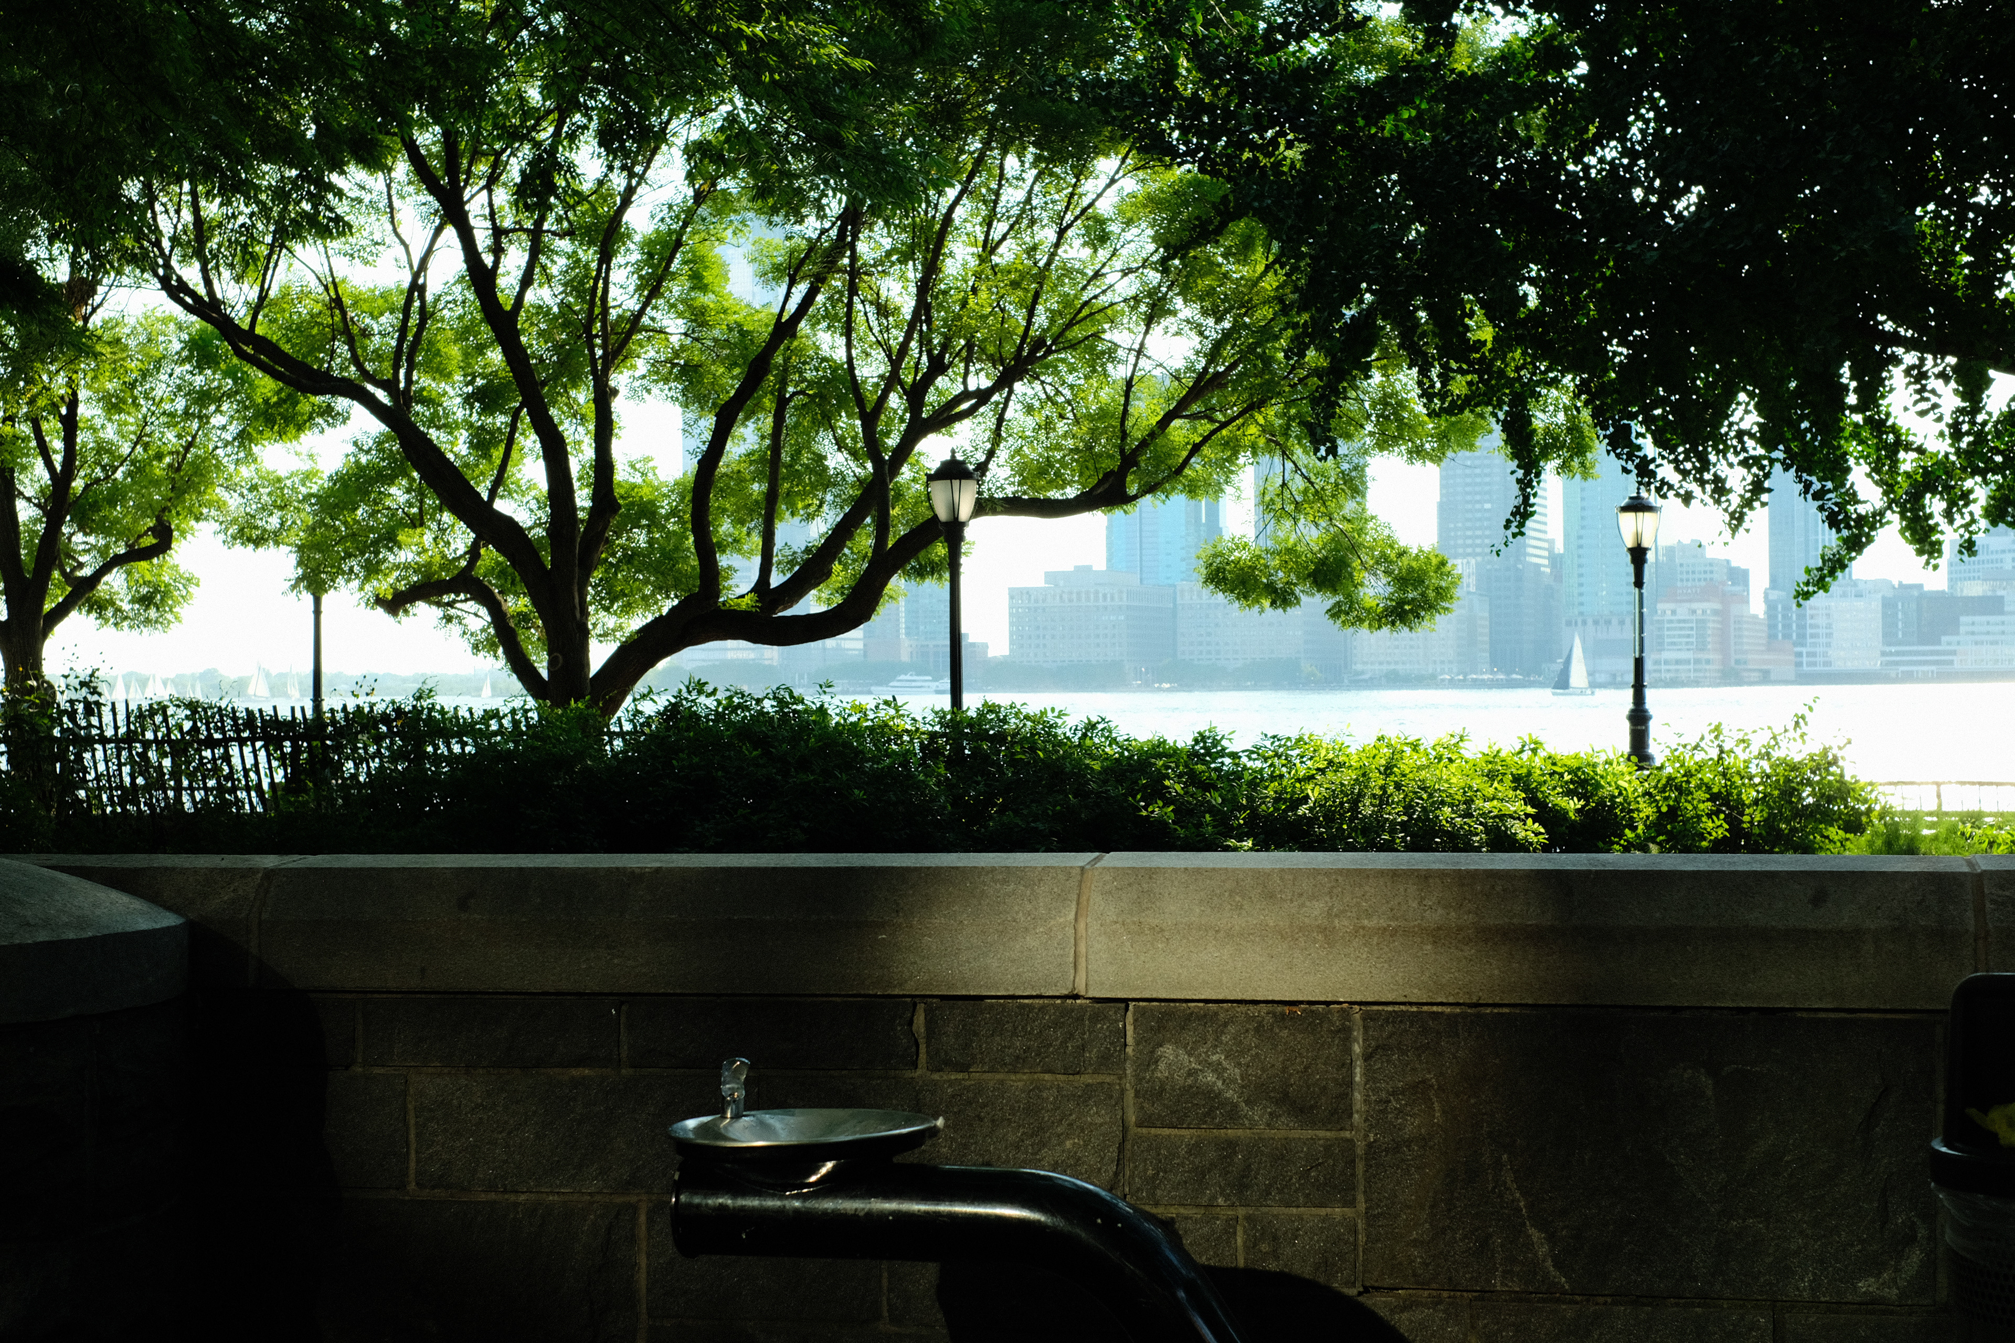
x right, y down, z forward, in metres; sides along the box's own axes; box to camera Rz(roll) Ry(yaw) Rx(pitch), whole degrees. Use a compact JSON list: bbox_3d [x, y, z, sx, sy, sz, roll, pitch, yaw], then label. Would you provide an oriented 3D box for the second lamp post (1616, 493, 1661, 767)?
[{"bbox_3d":[8.353,-0.561,39.153,0.580,3.700,0.580,0,0,-2],"label":"second lamp post"}]

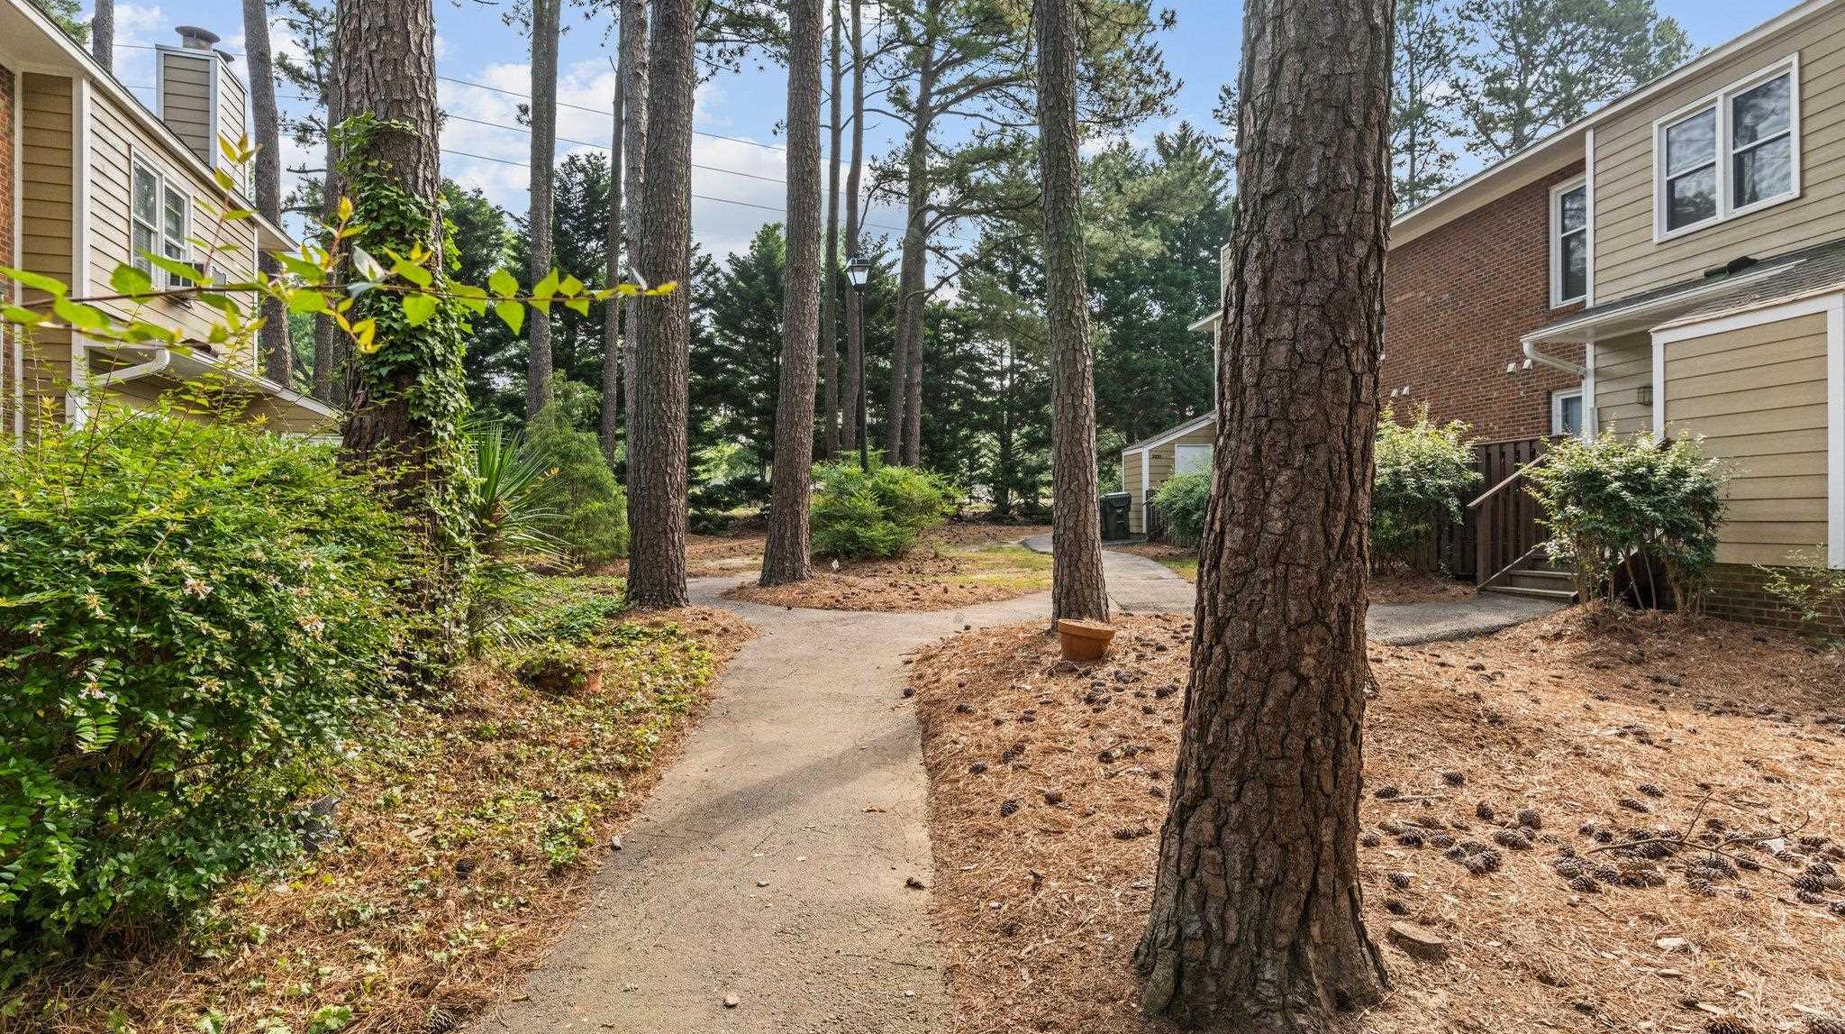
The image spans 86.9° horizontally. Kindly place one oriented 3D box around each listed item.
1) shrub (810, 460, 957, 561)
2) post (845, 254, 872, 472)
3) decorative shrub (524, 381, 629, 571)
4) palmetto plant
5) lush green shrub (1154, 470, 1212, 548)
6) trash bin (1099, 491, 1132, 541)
[{"bbox_3d":[-0.841,-0.143,16.000,2.750,1.610,2.400,0,0,0],"label":"shrub"},{"bbox_3d":[-0.983,-1.848,16.000,0.410,4.929,0.410,0,0,0],"label":"post"},{"bbox_3d":[-5.026,-0.617,14.000,1.900,2.664,1.800,0,0,0],"label":"decorative shrub"},{"bbox_3d":[-3.470,0.136,7.800,1.200,1.821,1.200,0,0,0],"label":"palmetto plant"},{"bbox_3d":[5.650,-0.225,20.800,1.600,1.706,1.500,0,0,0],"label":"lush green shrub"},{"bbox_3d":[4.513,-0.004,22.500,0.650,1.125,0.780,0,0,0],"label":"trash bin"}]

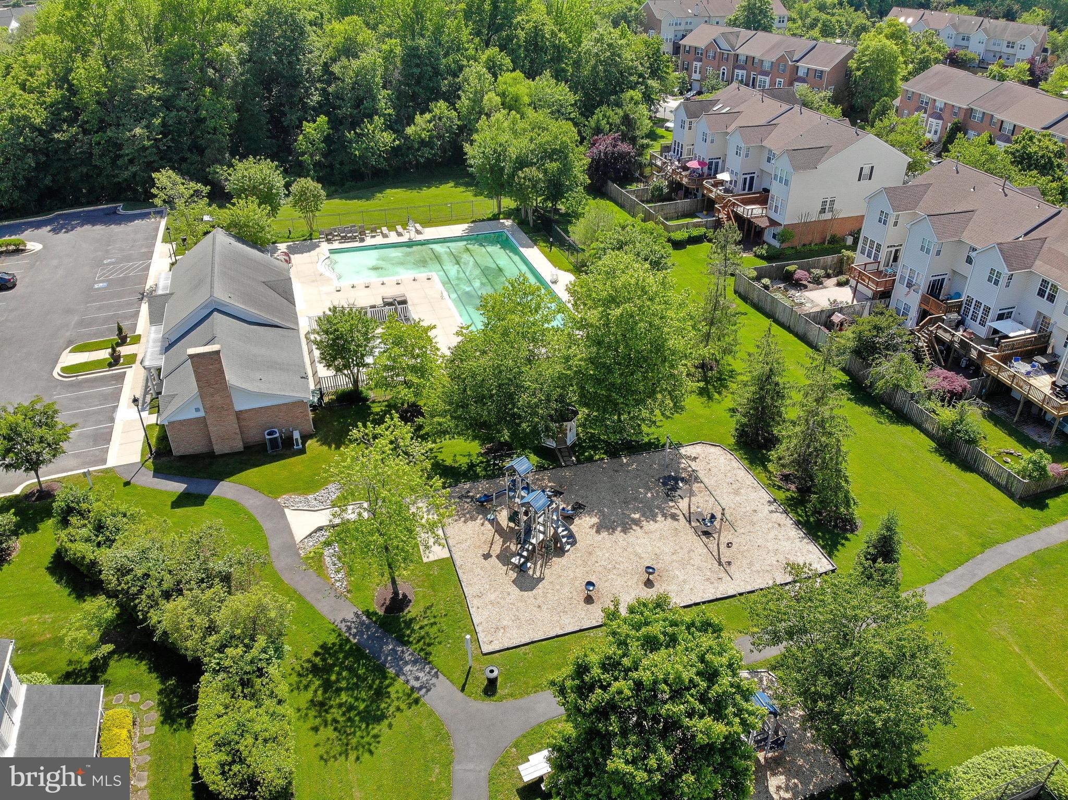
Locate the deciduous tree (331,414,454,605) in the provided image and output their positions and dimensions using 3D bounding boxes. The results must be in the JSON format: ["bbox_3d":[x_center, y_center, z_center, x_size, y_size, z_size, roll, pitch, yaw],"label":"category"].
[{"bbox_3d":[-6.077,5.021,32.629,5.220,9.600,5.220,-1,29,0],"label":"deciduous tree"}]

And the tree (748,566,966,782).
[{"bbox_3d":[12.374,10.790,29.056,7.717,8.282,7.717,0,32,0],"label":"tree"}]

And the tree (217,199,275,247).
[{"bbox_3d":[-30.187,-18.353,77.955,5.580,5.580,5.580,-1,29,0],"label":"tree"}]

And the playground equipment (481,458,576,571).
[{"bbox_3d":[-0.104,5.822,40.983,5.000,4.000,5.500,-9,33,-14],"label":"playground equipment"}]

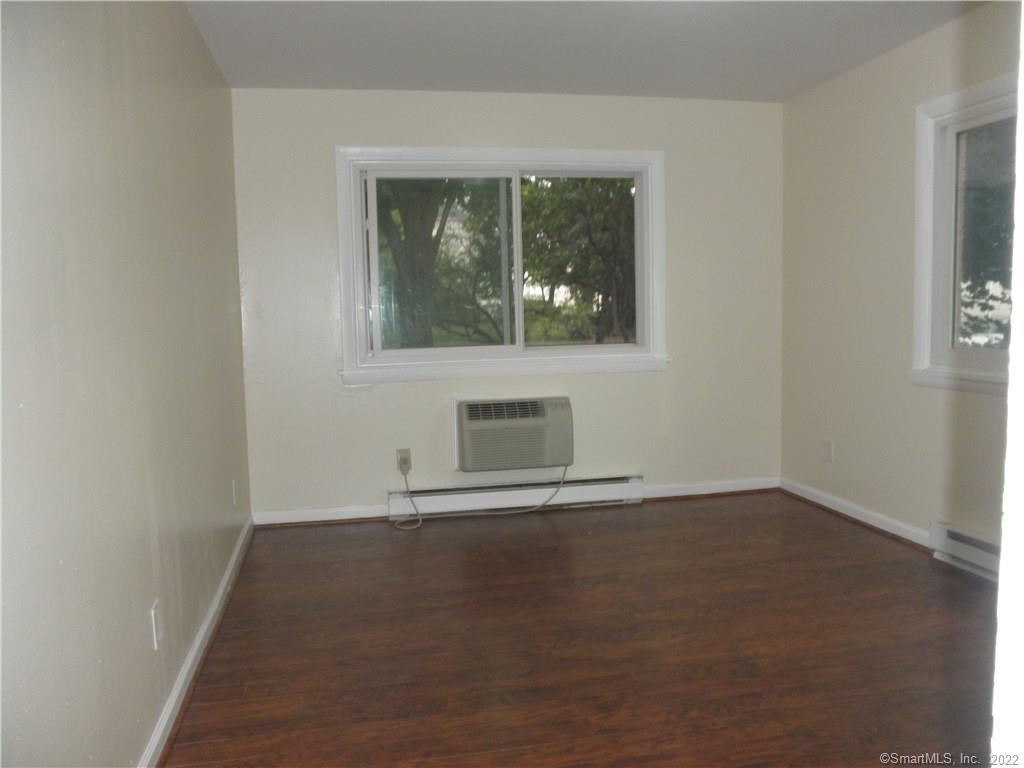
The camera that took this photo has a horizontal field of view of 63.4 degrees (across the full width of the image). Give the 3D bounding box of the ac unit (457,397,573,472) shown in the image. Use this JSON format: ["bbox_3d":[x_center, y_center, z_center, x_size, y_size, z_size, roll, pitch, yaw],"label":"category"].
[{"bbox_3d":[0.023,0.288,4.769,0.650,0.397,0.180,-2,5,-11],"label":"ac unit"}]

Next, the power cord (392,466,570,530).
[{"bbox_3d":[-0.152,0.607,4.680,1.020,0.287,0.320,-2,5,-11],"label":"power cord"}]

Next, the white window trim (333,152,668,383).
[{"bbox_3d":[-0.015,-0.685,4.769,1.930,1.292,0.110,-2,5,-11],"label":"white window trim"}]

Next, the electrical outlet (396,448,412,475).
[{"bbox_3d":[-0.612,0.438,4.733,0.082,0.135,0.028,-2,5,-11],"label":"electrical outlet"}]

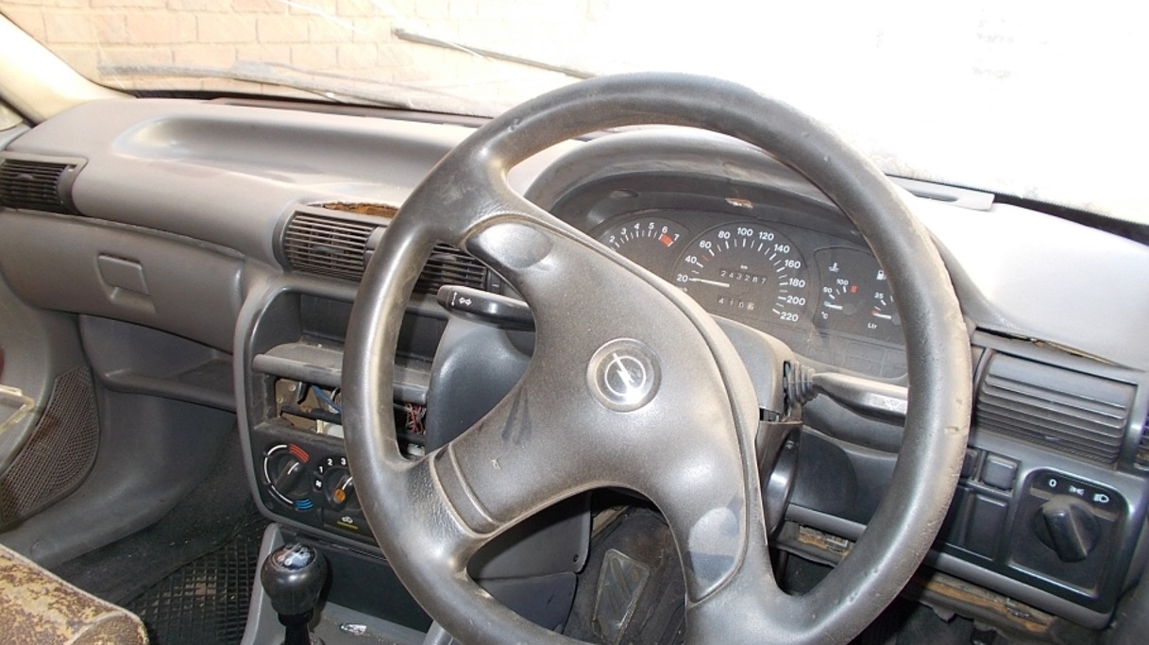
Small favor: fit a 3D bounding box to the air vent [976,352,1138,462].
[{"bbox_3d":[0.363,0.064,0.655,0.102,0.062,0.035,15,5,25],"label":"air vent"}]

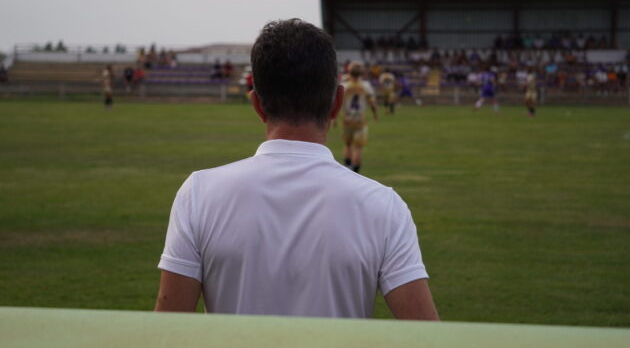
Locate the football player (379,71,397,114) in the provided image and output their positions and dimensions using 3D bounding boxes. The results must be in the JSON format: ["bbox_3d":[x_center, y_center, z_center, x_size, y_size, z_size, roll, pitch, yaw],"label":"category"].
[{"bbox_3d":[2.637,-2.965,52.200,0.620,1.620,0.580,1,4,12],"label":"football player"}]

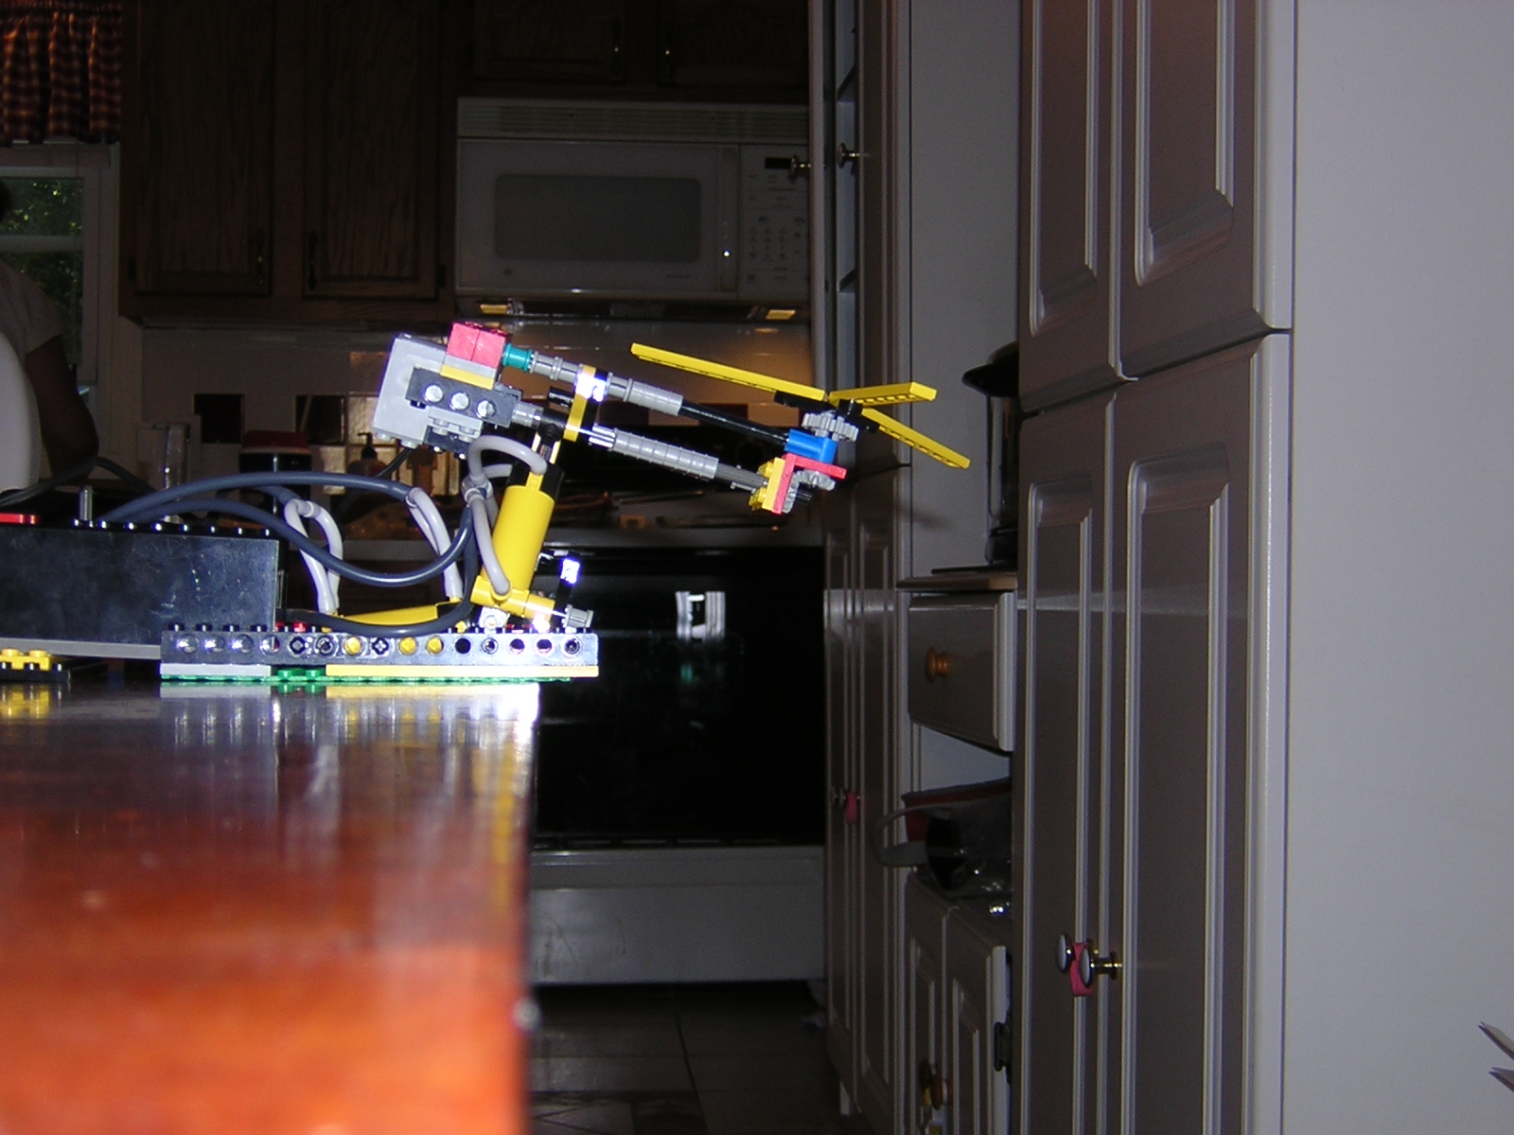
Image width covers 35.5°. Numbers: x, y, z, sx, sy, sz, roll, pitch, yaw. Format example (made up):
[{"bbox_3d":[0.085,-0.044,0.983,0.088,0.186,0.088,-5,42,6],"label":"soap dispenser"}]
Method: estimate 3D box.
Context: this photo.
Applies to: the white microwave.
[{"bbox_3d":[-0.259,-0.763,5.104,0.757,0.412,0.390,0,0,-5],"label":"white microwave"}]

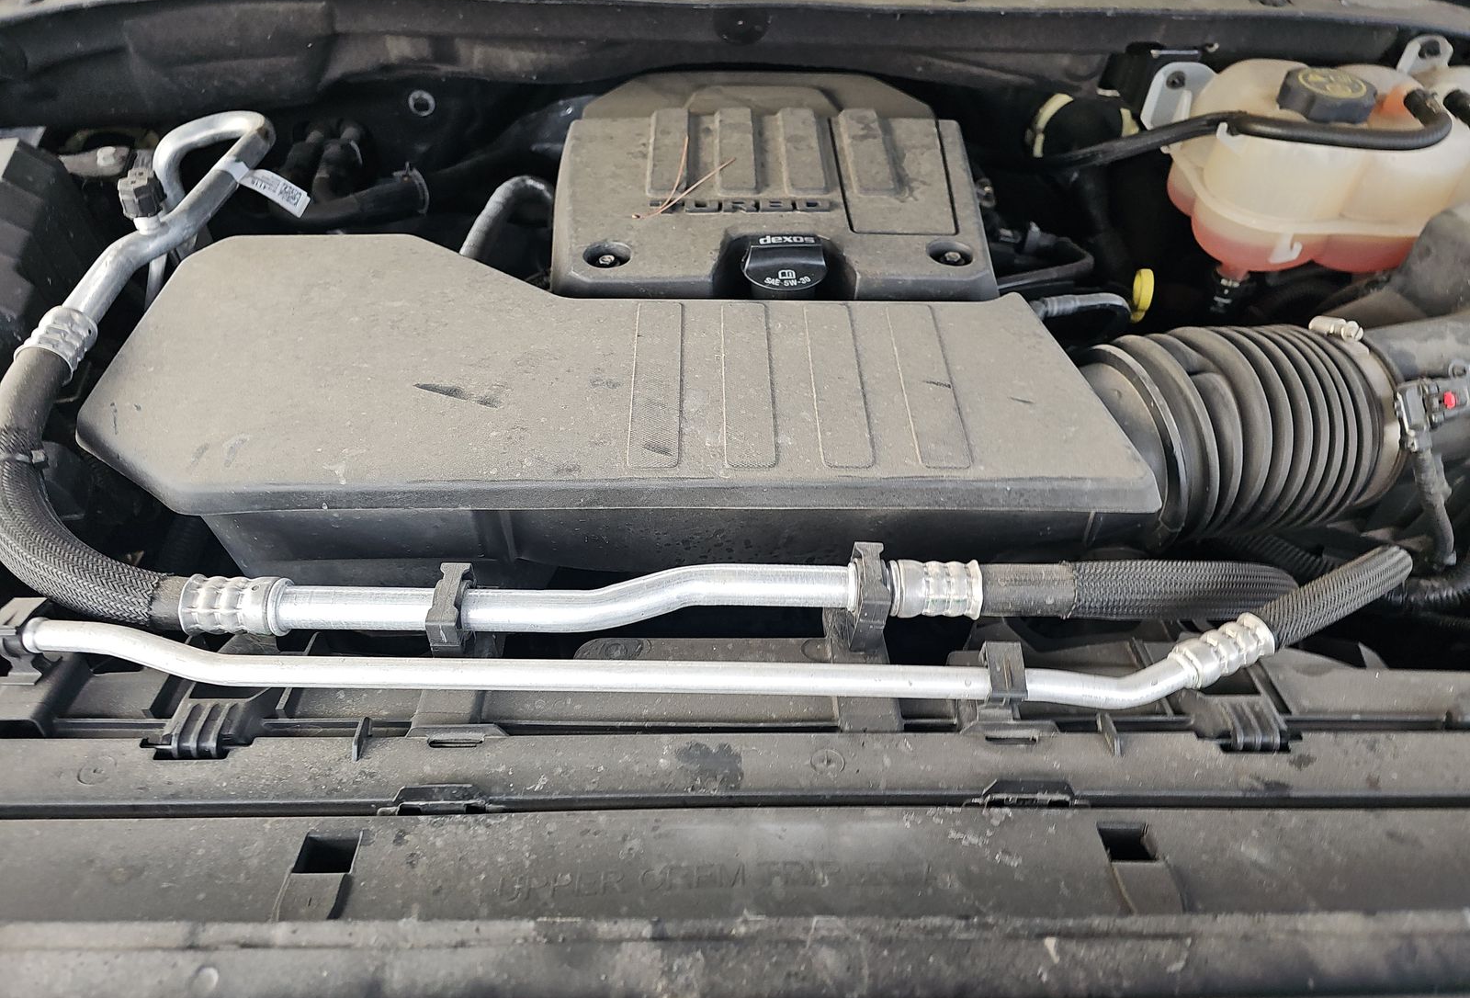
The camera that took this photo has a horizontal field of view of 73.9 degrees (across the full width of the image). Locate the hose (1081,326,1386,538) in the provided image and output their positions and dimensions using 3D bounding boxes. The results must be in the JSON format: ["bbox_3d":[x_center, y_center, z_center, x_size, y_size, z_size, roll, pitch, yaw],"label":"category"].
[{"bbox_3d":[0.278,-0.038,0.583,0.172,0.124,0.124,-9,48,-18],"label":"hose"}]

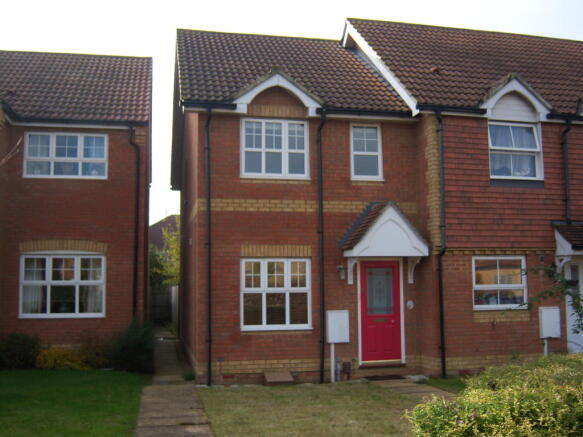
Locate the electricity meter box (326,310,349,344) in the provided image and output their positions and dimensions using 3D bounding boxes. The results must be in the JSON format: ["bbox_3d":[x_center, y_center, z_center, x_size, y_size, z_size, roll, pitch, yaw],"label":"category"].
[{"bbox_3d":[0.867,2.015,11.238,0.400,0.614,0.200,1,-5,-11],"label":"electricity meter box"}]

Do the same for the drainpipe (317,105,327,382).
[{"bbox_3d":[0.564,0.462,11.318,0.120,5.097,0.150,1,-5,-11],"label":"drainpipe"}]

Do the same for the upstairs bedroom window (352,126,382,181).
[{"bbox_3d":[1.462,-1.274,11.730,0.626,1.104,0.100,0,-5,-11],"label":"upstairs bedroom window"}]

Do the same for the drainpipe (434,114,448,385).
[{"bbox_3d":[2.744,0.423,11.040,0.140,4.882,0.150,1,-5,-11],"label":"drainpipe"}]

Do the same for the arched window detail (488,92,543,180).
[{"bbox_3d":[4.323,-1.591,11.705,1.130,1.680,0.220,1,-6,-12],"label":"arched window detail"}]

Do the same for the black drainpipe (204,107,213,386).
[{"bbox_3d":[-1.494,0.468,10.917,0.110,4.996,0.150,1,-5,-11],"label":"black drainpipe"}]

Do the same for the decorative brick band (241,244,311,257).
[{"bbox_3d":[-0.279,0.602,11.234,1.315,0.218,0.100,1,-6,-12],"label":"decorative brick band"}]

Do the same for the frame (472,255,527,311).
[{"bbox_3d":[3.928,1.206,11.447,1.120,0.986,0.100,1,-6,-12],"label":"frame"}]

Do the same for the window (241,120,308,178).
[{"bbox_3d":[-0.306,-1.289,11.381,1.320,1.111,0.100,0,-5,-11],"label":"window"}]

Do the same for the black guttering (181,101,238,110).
[{"bbox_3d":[-1.482,-2.054,11.021,0.974,0.110,0.120,1,-5,-11],"label":"black guttering"}]

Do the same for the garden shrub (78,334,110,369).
[{"bbox_3d":[-3.906,2.615,12.035,0.575,0.662,0.600,0,-5,-11],"label":"garden shrub"}]

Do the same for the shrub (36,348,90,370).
[{"bbox_3d":[-4.519,2.784,12.071,1.000,0.420,0.650,1,-6,-12],"label":"shrub"}]

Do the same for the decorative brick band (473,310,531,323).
[{"bbox_3d":[3.931,1.831,11.365,1.165,0.194,0.100,1,-6,-12],"label":"decorative brick band"}]

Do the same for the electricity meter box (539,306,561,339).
[{"bbox_3d":[4.887,1.967,11.472,0.380,0.590,0.110,0,-5,-11],"label":"electricity meter box"}]

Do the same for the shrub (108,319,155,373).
[{"bbox_3d":[-3.117,2.471,11.846,0.842,0.984,0.850,0,-5,-11],"label":"shrub"}]

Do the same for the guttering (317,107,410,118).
[{"bbox_3d":[1.411,-2.008,11.611,1.890,0.114,0.120,1,-6,-12],"label":"guttering"}]

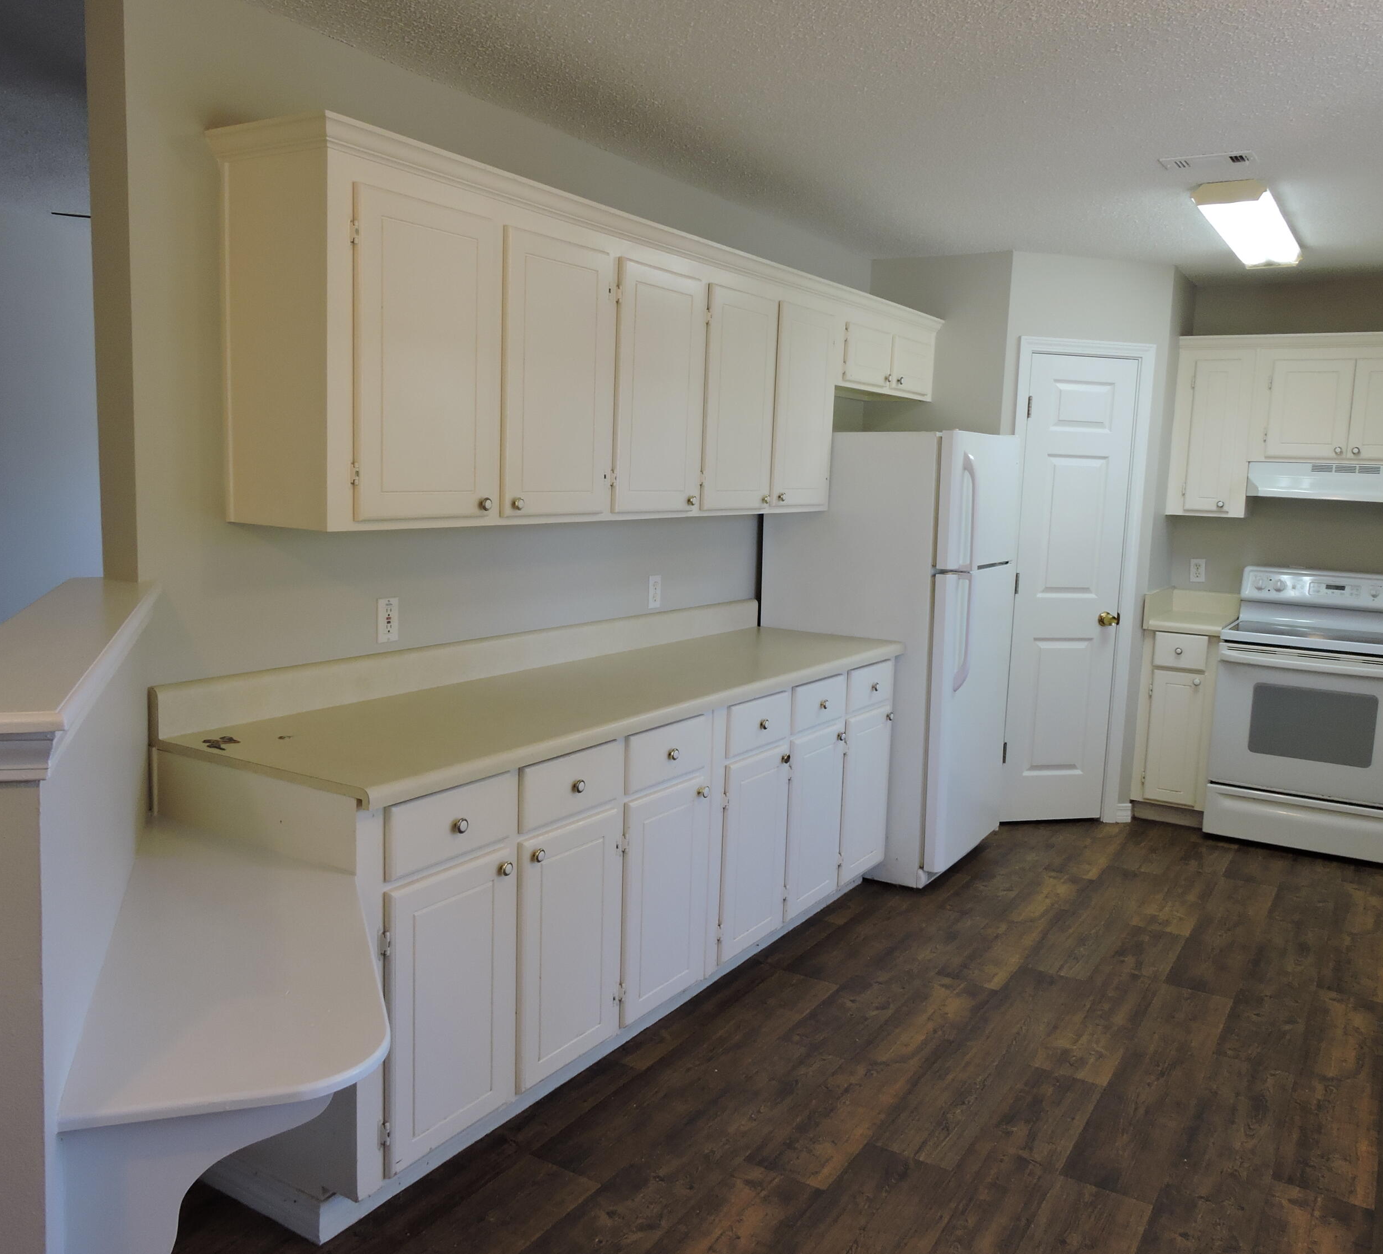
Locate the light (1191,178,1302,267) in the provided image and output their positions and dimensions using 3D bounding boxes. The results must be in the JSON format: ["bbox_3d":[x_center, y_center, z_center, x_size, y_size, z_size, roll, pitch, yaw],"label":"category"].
[{"bbox_3d":[1.937,-1.359,3.974,0.217,0.069,1.201,7,10,32],"label":"light"}]

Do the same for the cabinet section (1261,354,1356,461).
[{"bbox_3d":[2.612,-0.920,4.896,0.308,0.413,0.030,7,10,32],"label":"cabinet section"}]

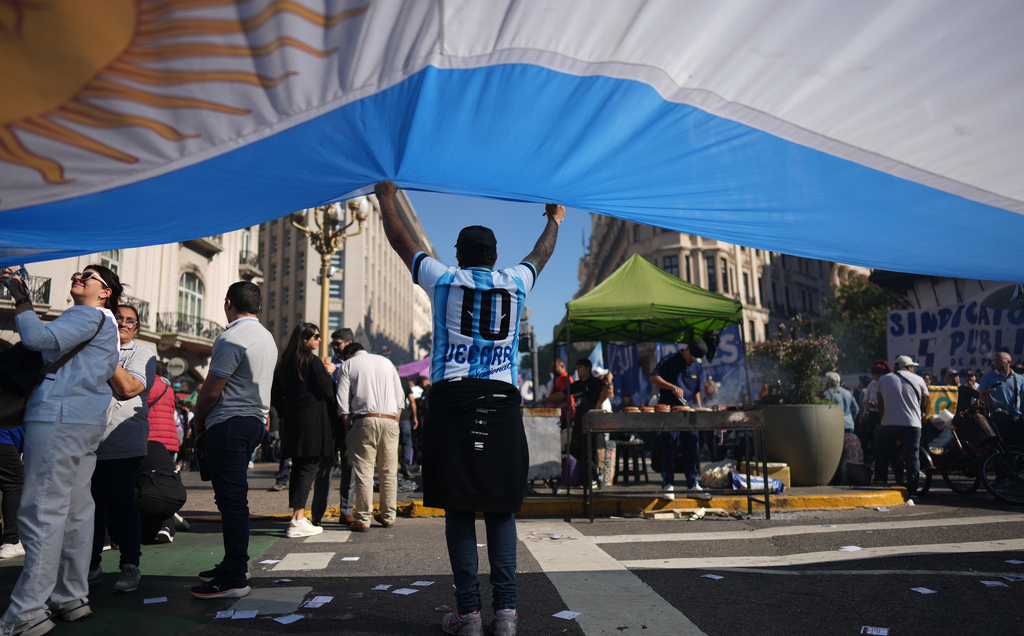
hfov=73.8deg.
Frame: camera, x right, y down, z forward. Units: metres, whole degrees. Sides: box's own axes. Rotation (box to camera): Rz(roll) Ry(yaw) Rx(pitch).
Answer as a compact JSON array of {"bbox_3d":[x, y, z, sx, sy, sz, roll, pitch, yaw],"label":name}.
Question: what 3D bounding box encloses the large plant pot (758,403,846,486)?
[{"bbox_3d":[3.579,1.550,8.414,1.070,0.950,1.070,0,-8,0],"label":"large plant pot"}]

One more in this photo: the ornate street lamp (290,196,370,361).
[{"bbox_3d":[-3.642,0.083,13.333,1.570,5.500,1.570,0,-8,0],"label":"ornate street lamp"}]

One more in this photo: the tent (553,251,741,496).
[{"bbox_3d":[1.550,0.594,8.273,1.950,2.800,1.950,0,-8,0],"label":"tent"}]

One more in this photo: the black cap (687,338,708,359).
[{"bbox_3d":[1.884,0.343,6.858,0.180,0.260,0.140,5,-50,-30],"label":"black cap"}]

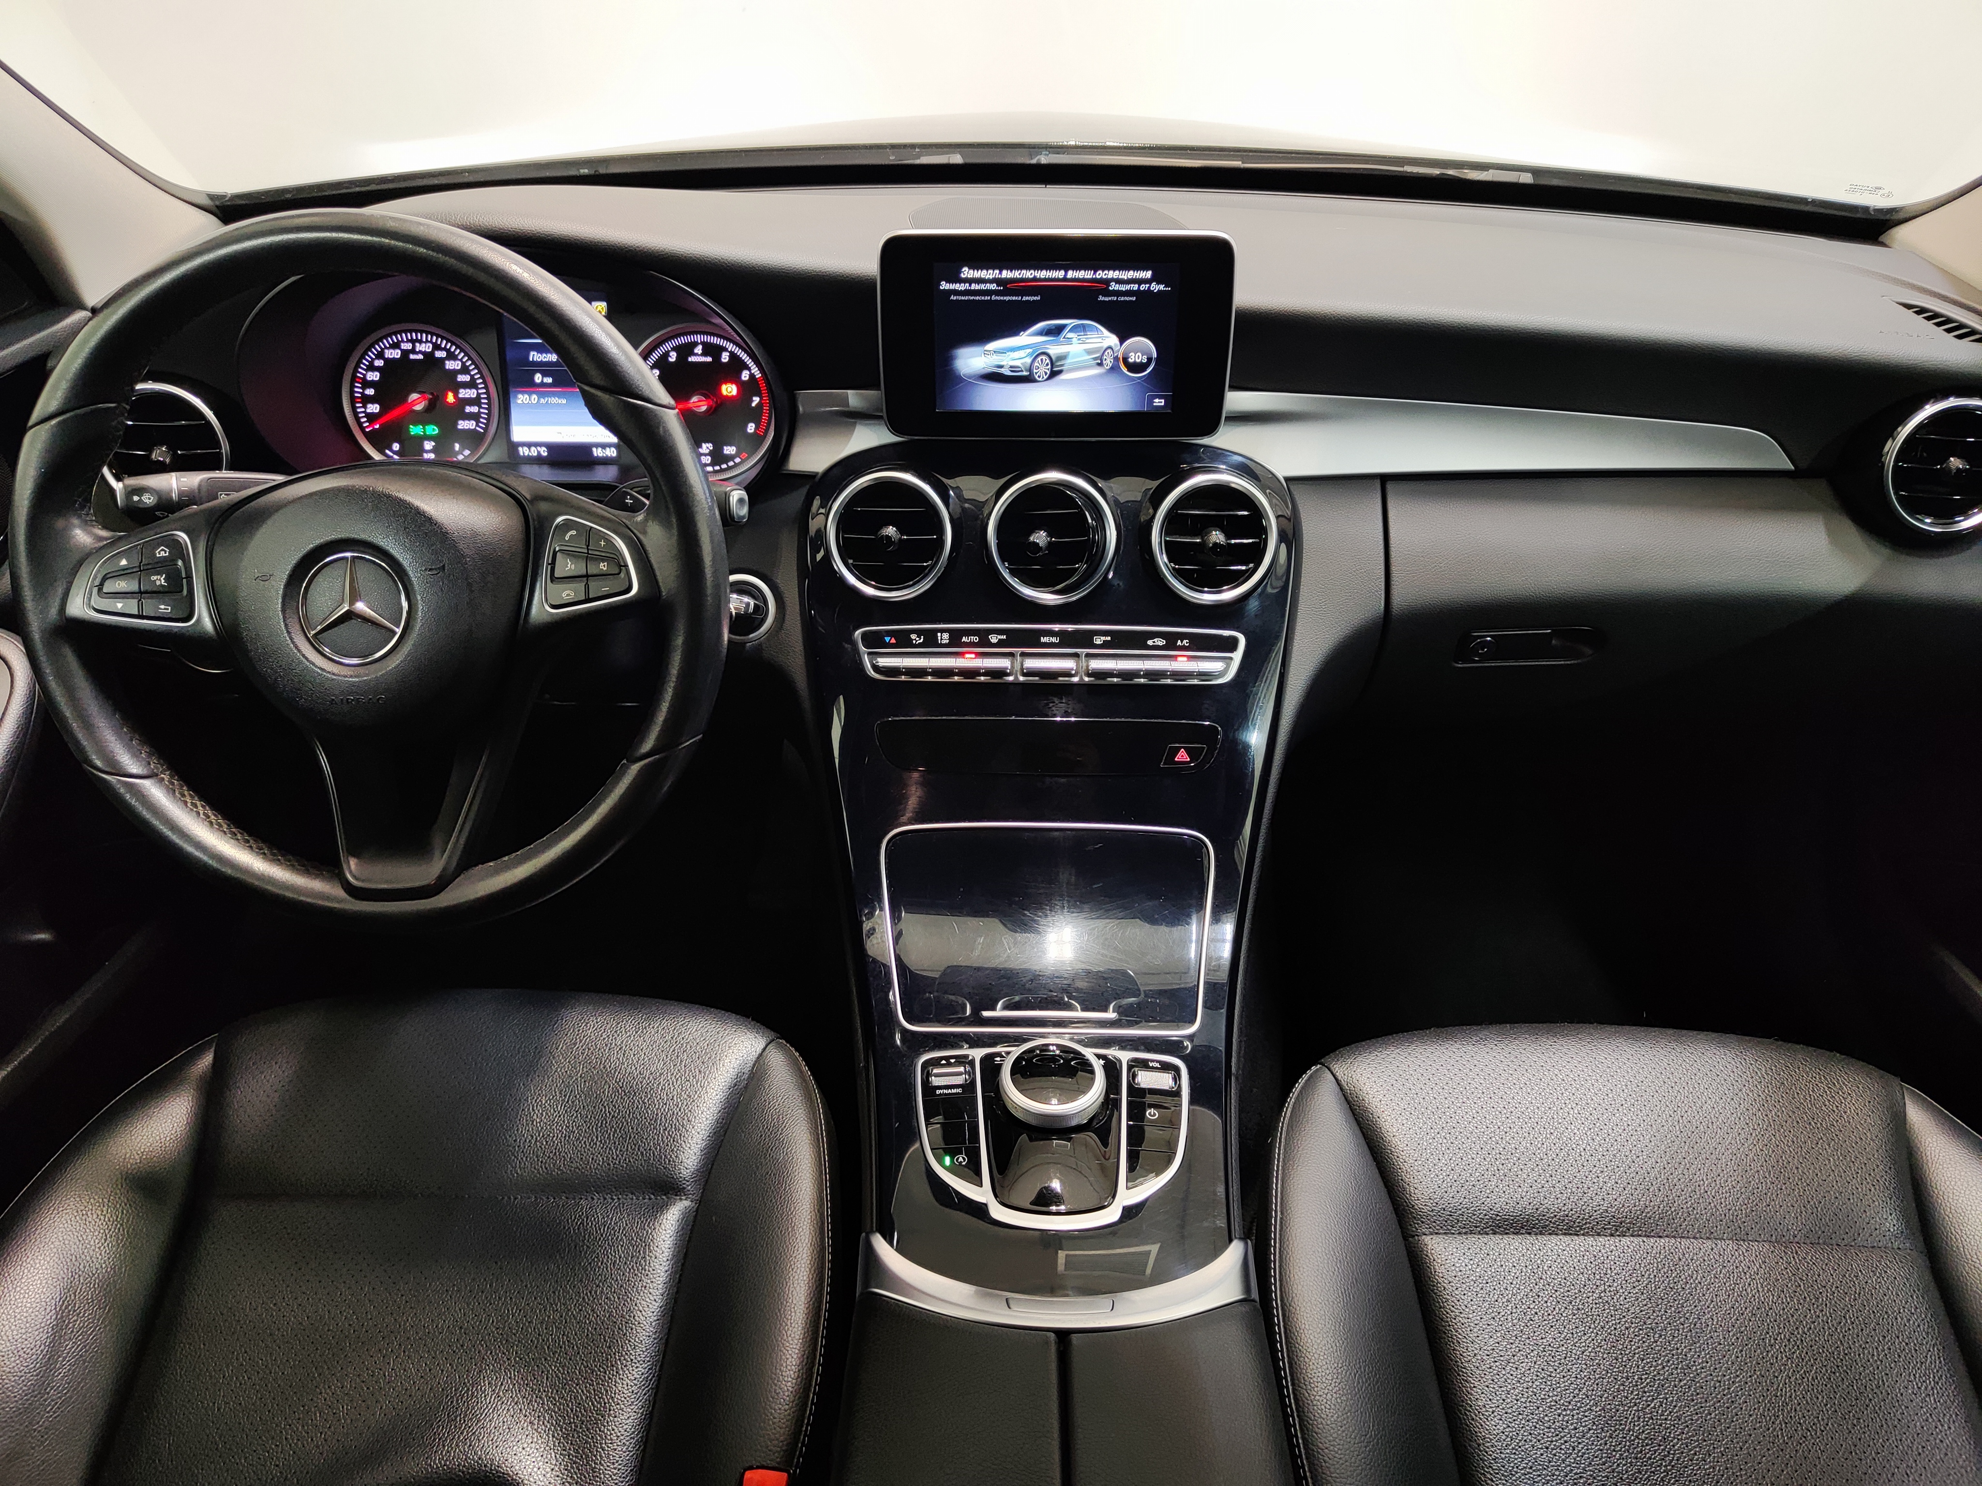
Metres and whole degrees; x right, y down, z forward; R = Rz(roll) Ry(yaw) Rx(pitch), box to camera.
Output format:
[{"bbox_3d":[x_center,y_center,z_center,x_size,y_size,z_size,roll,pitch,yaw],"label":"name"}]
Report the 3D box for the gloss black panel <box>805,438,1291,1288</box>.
[{"bbox_3d":[0.037,0.049,0.816,0.310,0.100,0.534,1,66,2],"label":"gloss black panel"}]

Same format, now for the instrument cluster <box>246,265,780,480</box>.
[{"bbox_3d":[-0.317,-0.255,0.955,0.365,0.152,0.100,1,14,2],"label":"instrument cluster"}]

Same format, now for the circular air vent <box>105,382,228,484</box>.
[{"bbox_3d":[-0.531,-0.191,0.899,0.086,0.088,0.050,1,14,2],"label":"circular air vent"}]

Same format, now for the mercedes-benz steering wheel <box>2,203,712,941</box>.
[{"bbox_3d":[-0.326,-0.092,0.737,0.380,0.380,0.090,1,-2,2],"label":"mercedes-benz steering wheel"}]

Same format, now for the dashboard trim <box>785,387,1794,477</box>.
[{"bbox_3d":[0.187,-0.201,0.905,0.650,0.052,0.058,1,26,2],"label":"dashboard trim"}]

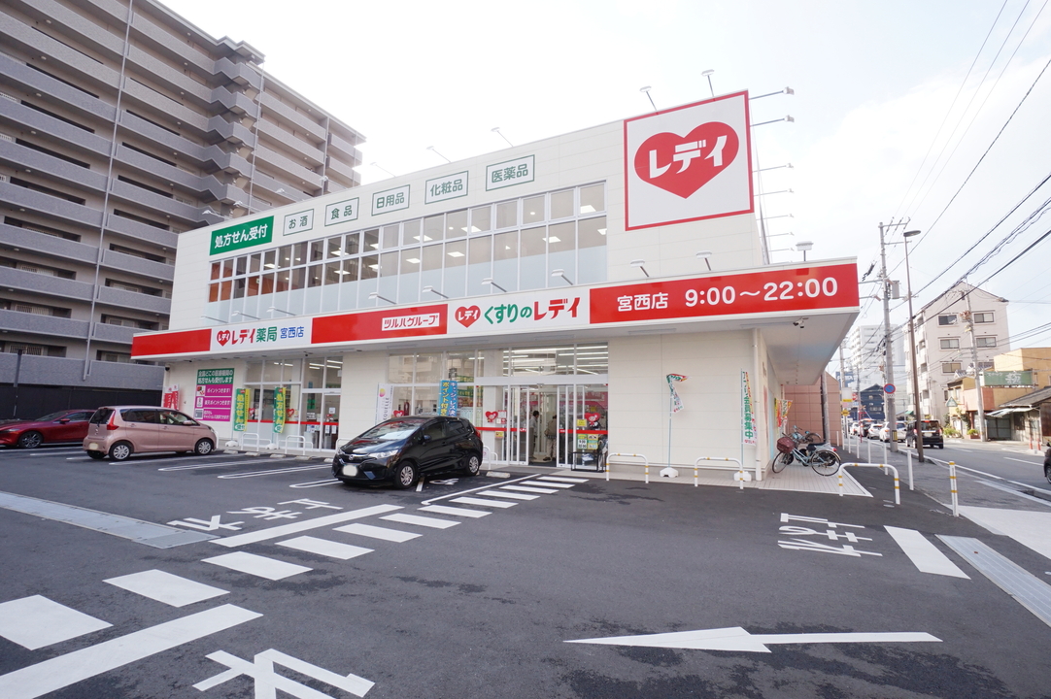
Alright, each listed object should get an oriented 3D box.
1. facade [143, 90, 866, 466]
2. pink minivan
[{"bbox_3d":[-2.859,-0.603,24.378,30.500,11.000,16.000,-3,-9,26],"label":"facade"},{"bbox_3d":[-12.181,2.739,15.538,1.475,1.620,3.395,-3,-9,26],"label":"pink minivan"}]

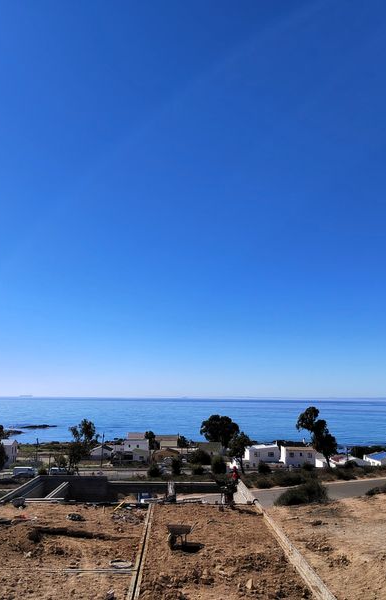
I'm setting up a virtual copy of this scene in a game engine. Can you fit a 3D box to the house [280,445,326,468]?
[{"bbox_3d":[28.109,40.388,136.499,9.700,5.600,8.500,0,-10,3],"label":"house"}]

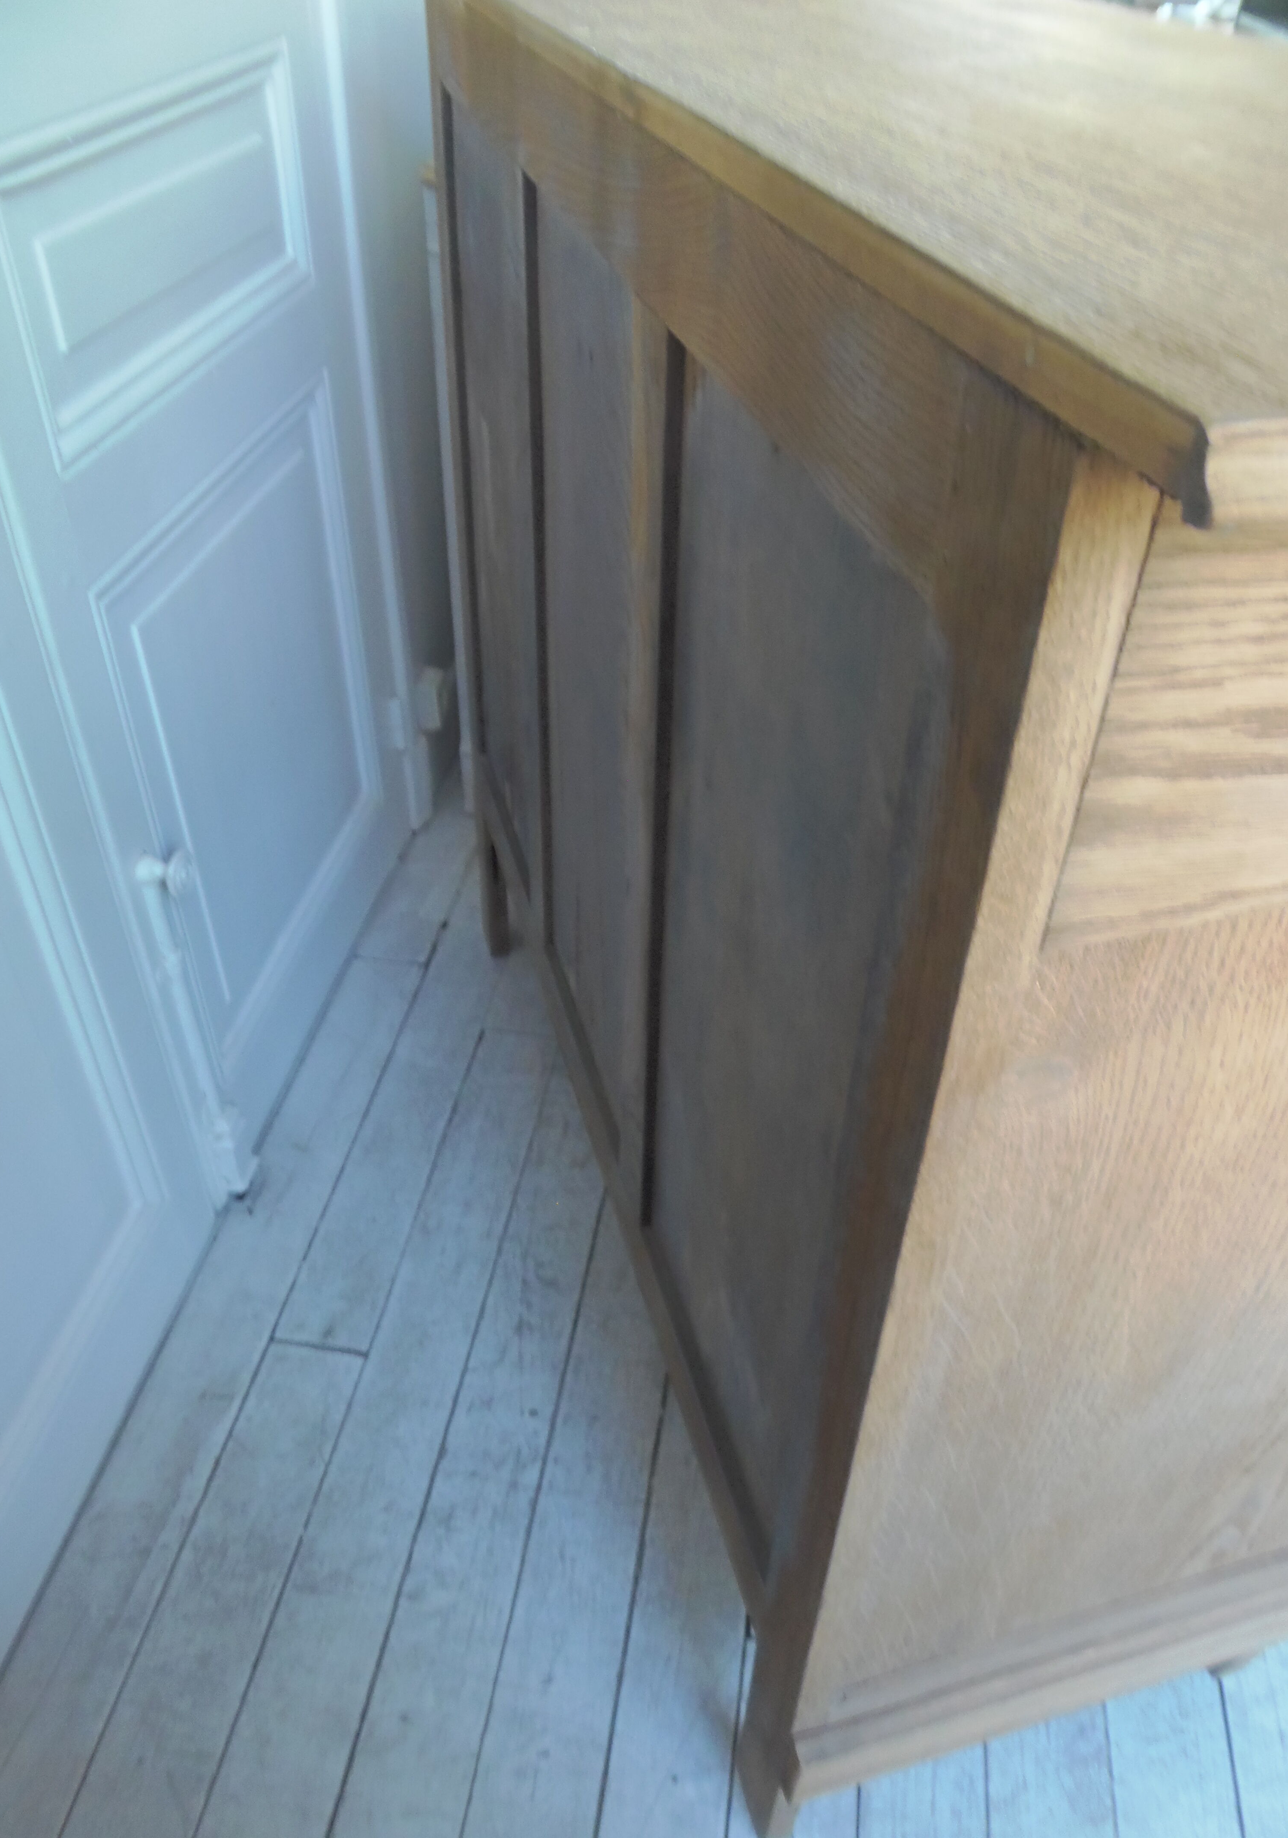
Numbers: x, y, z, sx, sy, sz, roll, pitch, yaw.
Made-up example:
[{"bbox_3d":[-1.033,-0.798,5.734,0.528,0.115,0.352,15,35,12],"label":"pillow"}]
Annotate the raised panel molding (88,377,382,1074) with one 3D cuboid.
[{"bbox_3d":[-0.374,-0.205,1.311,0.025,0.532,0.516,7,41,5],"label":"raised panel molding"}]

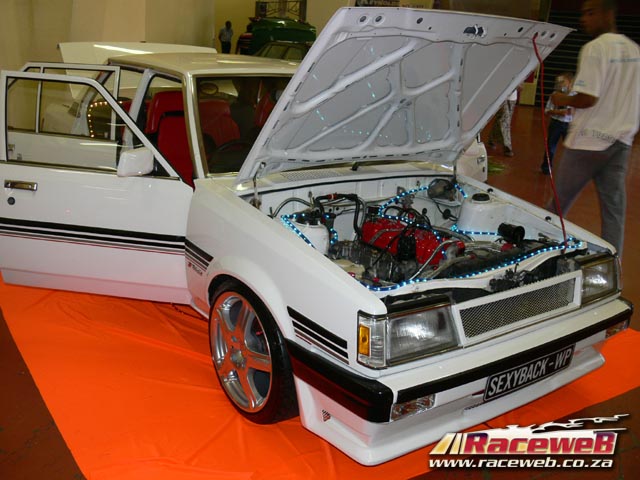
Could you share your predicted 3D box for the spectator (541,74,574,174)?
[{"bbox_3d":[3.201,-1.518,8.460,0.450,1.290,0.400,0,17,-13],"label":"spectator"}]

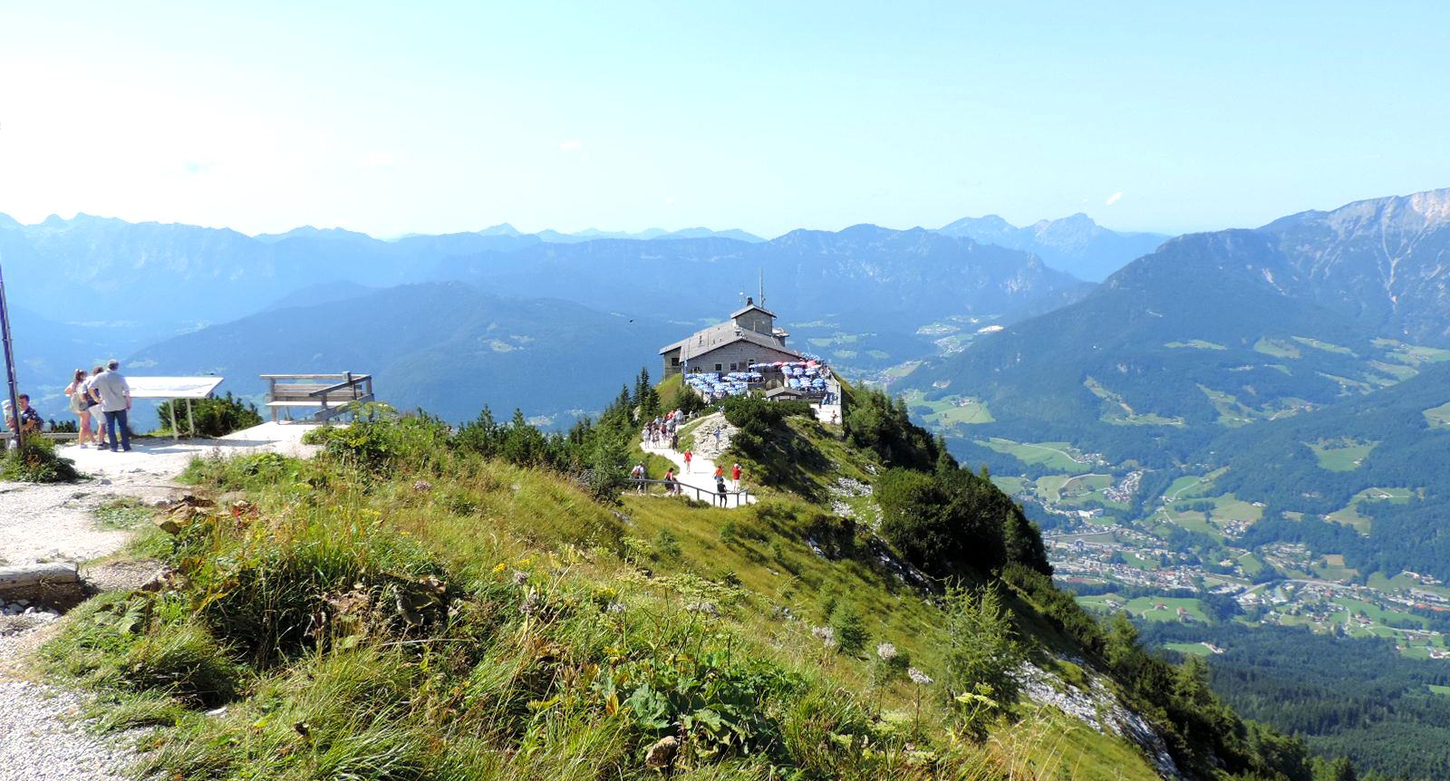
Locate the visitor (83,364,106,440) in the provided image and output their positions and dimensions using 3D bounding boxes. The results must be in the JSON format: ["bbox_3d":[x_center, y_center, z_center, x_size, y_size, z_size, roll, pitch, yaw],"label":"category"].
[{"bbox_3d":[-12.172,0.341,19.500,0.500,1.620,0.550,1,10,12],"label":"visitor"}]

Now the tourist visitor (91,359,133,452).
[{"bbox_3d":[-11.663,0.291,19.150,0.650,1.750,0.420,-4,10,-14],"label":"tourist visitor"}]

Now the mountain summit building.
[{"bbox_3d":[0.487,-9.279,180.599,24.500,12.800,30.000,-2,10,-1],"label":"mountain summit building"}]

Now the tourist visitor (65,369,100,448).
[{"bbox_3d":[-12.618,0.356,19.750,0.500,1.570,0.420,-1,10,3],"label":"tourist visitor"}]

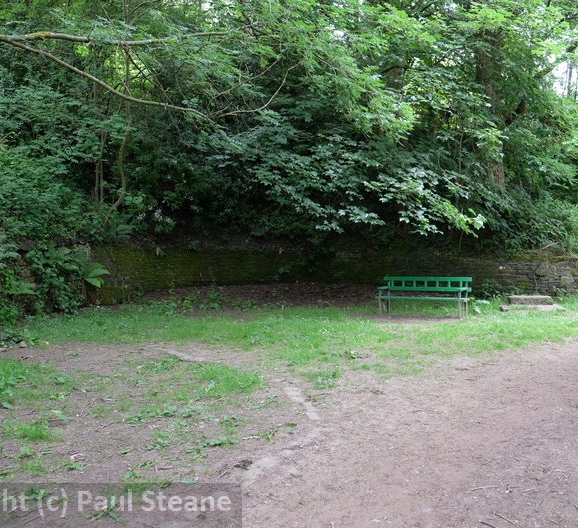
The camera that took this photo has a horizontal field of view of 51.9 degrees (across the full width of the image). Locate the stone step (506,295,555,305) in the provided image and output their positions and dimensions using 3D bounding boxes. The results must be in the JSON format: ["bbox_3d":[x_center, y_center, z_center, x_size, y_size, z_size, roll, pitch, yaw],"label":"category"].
[{"bbox_3d":[5.712,0.863,14.050,0.960,0.190,0.380,0,1,14],"label":"stone step"}]

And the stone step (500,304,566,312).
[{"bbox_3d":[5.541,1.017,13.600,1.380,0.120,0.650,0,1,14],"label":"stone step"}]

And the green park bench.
[{"bbox_3d":[2.841,0.709,12.500,1.920,0.830,0.540,0,1,27],"label":"green park bench"}]

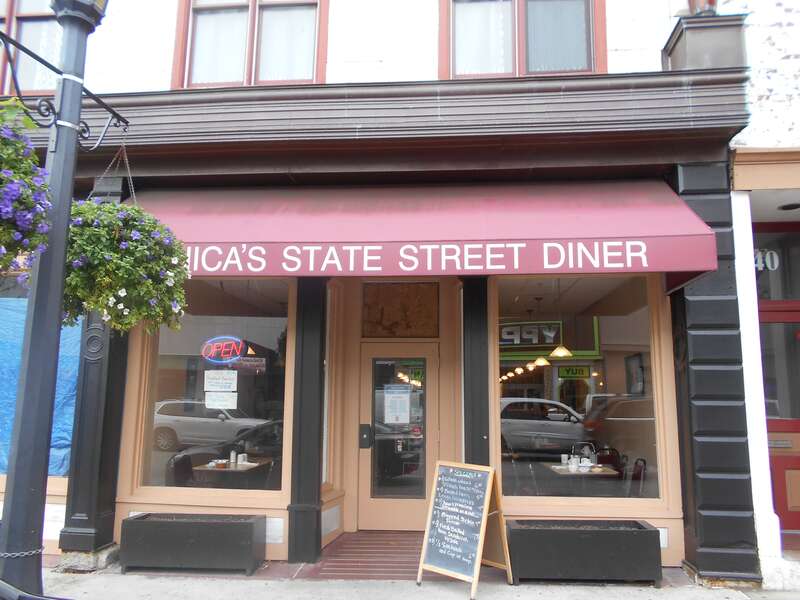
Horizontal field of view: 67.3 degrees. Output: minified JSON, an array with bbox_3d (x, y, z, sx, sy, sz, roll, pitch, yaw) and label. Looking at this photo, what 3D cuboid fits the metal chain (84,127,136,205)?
[{"bbox_3d":[-1.854,-0.878,3.927,0.290,0.500,0.290,0,-10,4],"label":"metal chain"}]

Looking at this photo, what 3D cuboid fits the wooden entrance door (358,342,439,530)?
[{"bbox_3d":[-0.008,1.547,6.926,0.910,2.120,0.050,0,-10,4],"label":"wooden entrance door"}]

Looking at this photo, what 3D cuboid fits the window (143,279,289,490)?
[{"bbox_3d":[-1.825,0.813,6.042,1.370,2.070,0.080,0,-10,4],"label":"window"}]

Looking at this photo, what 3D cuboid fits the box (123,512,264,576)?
[{"bbox_3d":[-1.852,2.212,5.471,1.200,0.444,0.400,0,-10,4],"label":"box"}]

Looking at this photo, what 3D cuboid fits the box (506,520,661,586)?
[{"bbox_3d":[1.551,2.187,5.207,1.210,0.444,0.400,0,-10,4],"label":"box"}]

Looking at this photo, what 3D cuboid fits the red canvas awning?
[{"bbox_3d":[-0.123,-0.698,5.593,5.390,1.150,1.040,0,-10,4],"label":"red canvas awning"}]

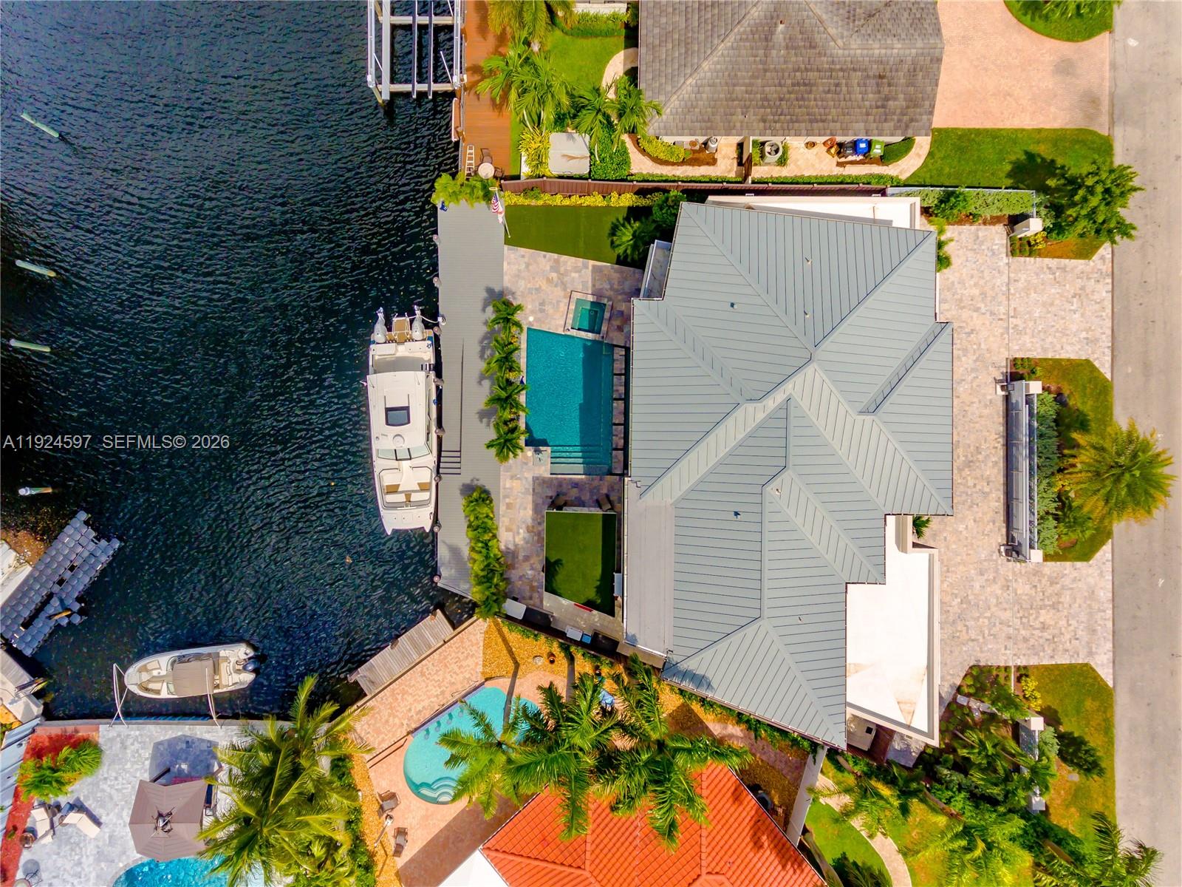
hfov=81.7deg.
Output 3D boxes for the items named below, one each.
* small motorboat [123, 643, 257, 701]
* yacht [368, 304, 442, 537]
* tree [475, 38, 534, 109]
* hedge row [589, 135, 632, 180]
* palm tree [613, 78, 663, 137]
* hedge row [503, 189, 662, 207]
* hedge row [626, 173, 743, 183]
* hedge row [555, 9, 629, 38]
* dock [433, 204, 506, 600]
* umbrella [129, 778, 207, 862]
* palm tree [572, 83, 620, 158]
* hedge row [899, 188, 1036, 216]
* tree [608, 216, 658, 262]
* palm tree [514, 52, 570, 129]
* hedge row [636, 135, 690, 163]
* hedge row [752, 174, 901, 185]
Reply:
[{"bbox_3d":[-22.376,12.806,38.356,7.500,2.300,2.600,-6,89,-1],"label":"small motorboat"},{"bbox_3d":[-10.245,-1.271,37.739,3.600,3.400,12.600,-2,89,-2],"label":"yacht"},{"bbox_3d":[-4.028,-17.640,35.146,2.900,7.000,3.100,0,89,-1],"label":"tree"},{"bbox_3d":[1.079,-15.951,38.234,2.150,0.950,2.400,0,89,-2],"label":"hedge row"},{"bbox_3d":[2.261,-16.391,35.608,2.450,6.200,2.600,0,89,-1],"label":"palm tree"},{"bbox_3d":[-0.439,-13.692,38.254,8.900,0.750,0.700,0,89,-1],"label":"hedge row"},{"bbox_3d":[5.293,-14.863,38.540,6.350,0.550,0.420,1,89,-2],"label":"hedge row"},{"bbox_3d":[0.031,-23.479,38.254,4.150,1.000,0.800,1,89,-2],"label":"hedge row"},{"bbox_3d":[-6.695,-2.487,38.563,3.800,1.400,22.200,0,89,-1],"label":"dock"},{"bbox_3d":[-21.874,19.466,36.378,3.700,2.850,3.700,0,89,-1],"label":"umbrella"},{"bbox_3d":[0.213,-15.942,35.274,2.500,6.800,2.800,0,89,-1],"label":"palm tree"},{"bbox_3d":[20.679,-13.456,38.362,7.500,1.300,0.950,1,89,-2],"label":"hedge row"},{"bbox_3d":[2.330,-10.945,37.169,2.500,2.900,2.500,0,89,-1],"label":"tree"},{"bbox_3d":[-2.471,-17.445,35.683,2.950,5.800,3.100,0,89,-2],"label":"palm tree"},{"bbox_3d":[3.976,-16.490,38.456,2.650,0.750,0.850,18,89,-2],"label":"hedge row"},{"bbox_3d":[13.319,-14.819,38.584,8.200,0.600,0.520,1,89,-2],"label":"hedge row"}]

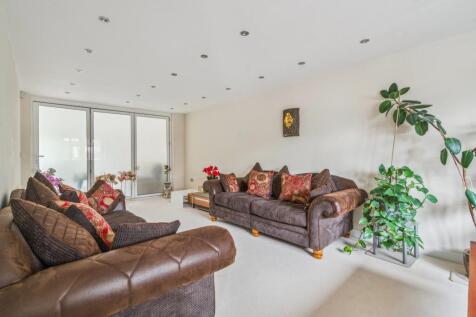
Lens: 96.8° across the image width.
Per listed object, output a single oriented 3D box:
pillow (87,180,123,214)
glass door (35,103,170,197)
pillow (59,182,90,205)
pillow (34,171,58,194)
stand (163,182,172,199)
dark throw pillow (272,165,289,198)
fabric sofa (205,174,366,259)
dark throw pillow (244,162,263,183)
[{"bbox_3d":[-1.409,0.410,2.243,0.160,0.390,0.410,-29,-4,9],"label":"pillow"},{"bbox_3d":[-2.922,-0.046,5.027,2.758,2.158,0.090,-1,1,-44],"label":"glass door"},{"bbox_3d":[-1.338,0.416,1.860,0.160,0.430,0.440,-40,24,-30],"label":"pillow"},{"bbox_3d":[-1.563,0.341,1.826,0.460,0.460,0.180,1,31,46],"label":"pillow"},{"bbox_3d":[-1.845,0.821,5.519,0.240,0.420,0.240,-1,1,-44],"label":"stand"},{"bbox_3d":[0.699,0.351,3.149,0.480,0.480,0.180,1,-27,46],"label":"dark throw pillow"},{"bbox_3d":[0.520,0.630,3.170,0.959,0.818,2.300,-1,1,-44],"label":"fabric sofa"},{"bbox_3d":[0.316,0.320,3.552,0.480,0.480,0.180,1,-27,46],"label":"dark throw pillow"}]

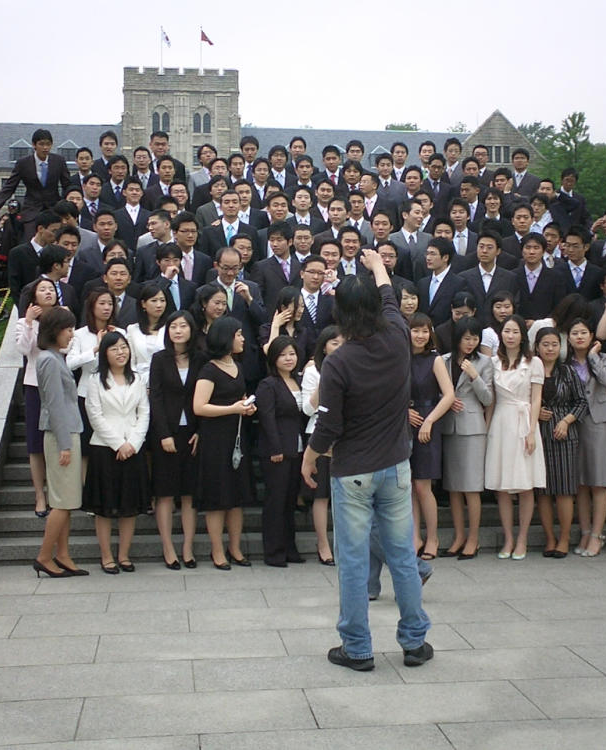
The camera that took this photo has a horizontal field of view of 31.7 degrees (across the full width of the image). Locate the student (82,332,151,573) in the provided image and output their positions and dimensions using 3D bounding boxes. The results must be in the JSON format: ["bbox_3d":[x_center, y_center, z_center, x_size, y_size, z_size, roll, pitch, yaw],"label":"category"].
[{"bbox_3d":[-1.225,0.504,7.080,0.450,1.575,0.330,0,1,-18],"label":"student"}]

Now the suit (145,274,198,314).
[{"bbox_3d":[-1.010,-0.459,8.154,0.460,0.660,0.260,0,1,-13],"label":"suit"}]

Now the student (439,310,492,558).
[{"bbox_3d":[1.158,0.441,7.620,0.420,1.700,0.330,0,1,34],"label":"student"}]

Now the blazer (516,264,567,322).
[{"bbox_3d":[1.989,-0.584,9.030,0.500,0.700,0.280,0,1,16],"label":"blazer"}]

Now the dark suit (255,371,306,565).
[{"bbox_3d":[-0.154,0.631,7.300,0.400,1.280,0.290,-1,1,-36],"label":"dark suit"}]

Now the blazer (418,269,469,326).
[{"bbox_3d":[1.090,-0.518,8.354,0.460,0.660,0.260,0,1,38],"label":"blazer"}]

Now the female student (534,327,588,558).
[{"bbox_3d":[1.838,0.474,7.600,0.410,1.635,0.300,0,1,27],"label":"female student"}]

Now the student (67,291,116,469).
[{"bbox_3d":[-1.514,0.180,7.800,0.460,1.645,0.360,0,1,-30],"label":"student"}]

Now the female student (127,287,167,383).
[{"bbox_3d":[-1.120,0.170,7.750,0.430,1.650,0.310,0,1,-22],"label":"female student"}]

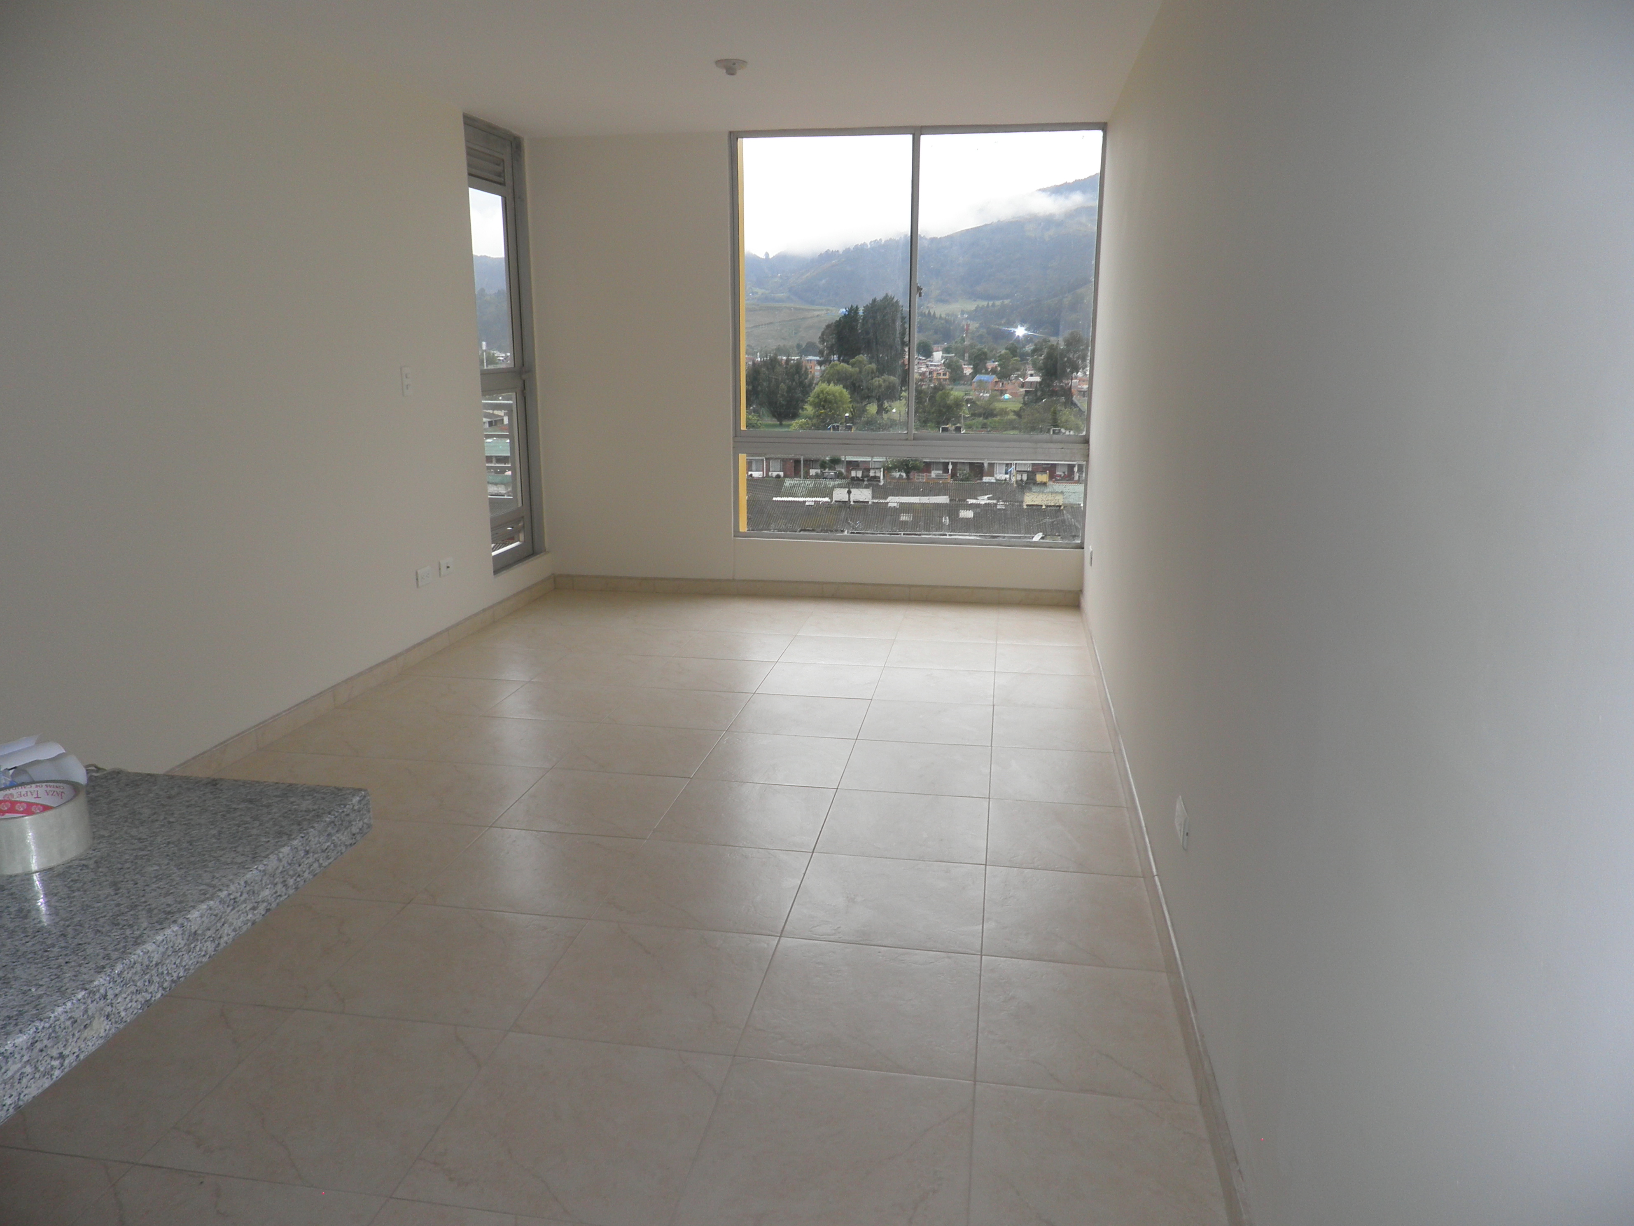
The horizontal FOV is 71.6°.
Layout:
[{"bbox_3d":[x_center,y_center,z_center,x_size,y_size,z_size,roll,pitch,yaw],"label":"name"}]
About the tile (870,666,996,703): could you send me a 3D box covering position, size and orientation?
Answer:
[{"bbox_3d":[0.475,0.293,4.515,0.452,0.010,0.452,2,13,9],"label":"tile"}]

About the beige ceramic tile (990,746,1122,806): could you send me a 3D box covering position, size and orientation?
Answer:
[{"bbox_3d":[0.749,0.519,3.590,0.395,0.012,0.454,2,13,9],"label":"beige ceramic tile"}]

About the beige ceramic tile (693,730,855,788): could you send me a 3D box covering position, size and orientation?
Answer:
[{"bbox_3d":[-0.124,0.482,3.728,0.454,0.012,0.454,2,13,9],"label":"beige ceramic tile"}]

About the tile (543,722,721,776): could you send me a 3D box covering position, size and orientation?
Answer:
[{"bbox_3d":[-0.578,0.462,3.789,0.456,0.010,0.447,2,14,9],"label":"tile"}]

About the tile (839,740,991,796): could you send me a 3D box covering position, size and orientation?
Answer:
[{"bbox_3d":[0.327,0.498,3.643,0.452,0.010,0.452,2,13,9],"label":"tile"}]

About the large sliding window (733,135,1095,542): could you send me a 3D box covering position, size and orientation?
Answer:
[{"bbox_3d":[0.472,-1.373,5.792,1.843,2.034,0.070,2,13,7],"label":"large sliding window"}]

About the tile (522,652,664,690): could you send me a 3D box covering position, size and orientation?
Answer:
[{"bbox_3d":[-0.878,0.239,4.750,0.454,0.012,0.454,2,13,9],"label":"tile"}]

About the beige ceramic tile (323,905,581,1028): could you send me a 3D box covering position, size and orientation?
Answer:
[{"bbox_3d":[-0.800,0.774,2.496,0.456,0.010,0.447,2,14,9],"label":"beige ceramic tile"}]

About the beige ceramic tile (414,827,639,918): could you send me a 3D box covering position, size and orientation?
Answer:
[{"bbox_3d":[-0.726,0.670,2.927,0.456,0.010,0.447,2,14,9],"label":"beige ceramic tile"}]

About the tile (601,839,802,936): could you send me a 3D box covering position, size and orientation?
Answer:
[{"bbox_3d":[-0.273,0.688,2.854,0.456,0.010,0.447,2,14,9],"label":"tile"}]

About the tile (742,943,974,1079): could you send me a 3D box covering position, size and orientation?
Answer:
[{"bbox_3d":[0.105,0.808,2.339,0.454,0.012,0.454,2,13,9],"label":"tile"}]

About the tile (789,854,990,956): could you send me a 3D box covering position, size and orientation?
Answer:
[{"bbox_3d":[0.179,0.706,2.779,0.454,0.012,0.454,2,13,9],"label":"tile"}]

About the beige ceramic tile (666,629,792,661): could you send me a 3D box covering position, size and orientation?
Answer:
[{"bbox_3d":[-0.367,0.153,5.097,0.452,0.010,0.452,2,13,9],"label":"beige ceramic tile"}]

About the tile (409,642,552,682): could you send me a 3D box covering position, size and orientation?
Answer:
[{"bbox_3d":[-1.328,0.214,4.743,0.455,0.012,0.450,2,13,9],"label":"tile"}]

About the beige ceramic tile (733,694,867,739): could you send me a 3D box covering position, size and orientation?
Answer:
[{"bbox_3d":[-0.049,0.372,4.095,0.450,0.012,0.450,2,13,9],"label":"beige ceramic tile"}]

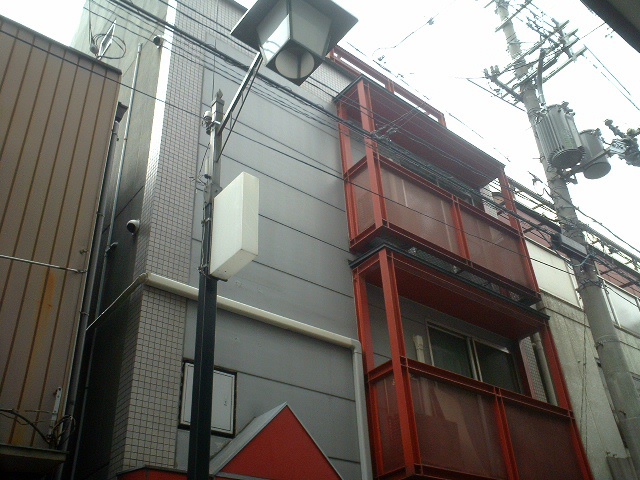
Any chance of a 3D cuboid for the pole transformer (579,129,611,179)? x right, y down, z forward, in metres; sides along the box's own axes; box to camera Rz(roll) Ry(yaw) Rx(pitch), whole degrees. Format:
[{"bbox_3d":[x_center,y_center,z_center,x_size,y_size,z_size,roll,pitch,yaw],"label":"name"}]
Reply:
[{"bbox_3d":[4.546,-1.453,10.861,0.420,0.770,0.450,27,-44,-37],"label":"pole transformer"}]

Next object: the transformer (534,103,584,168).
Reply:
[{"bbox_3d":[3.926,-1.685,10.609,0.580,0.960,0.560,-3,-34,0],"label":"transformer"}]

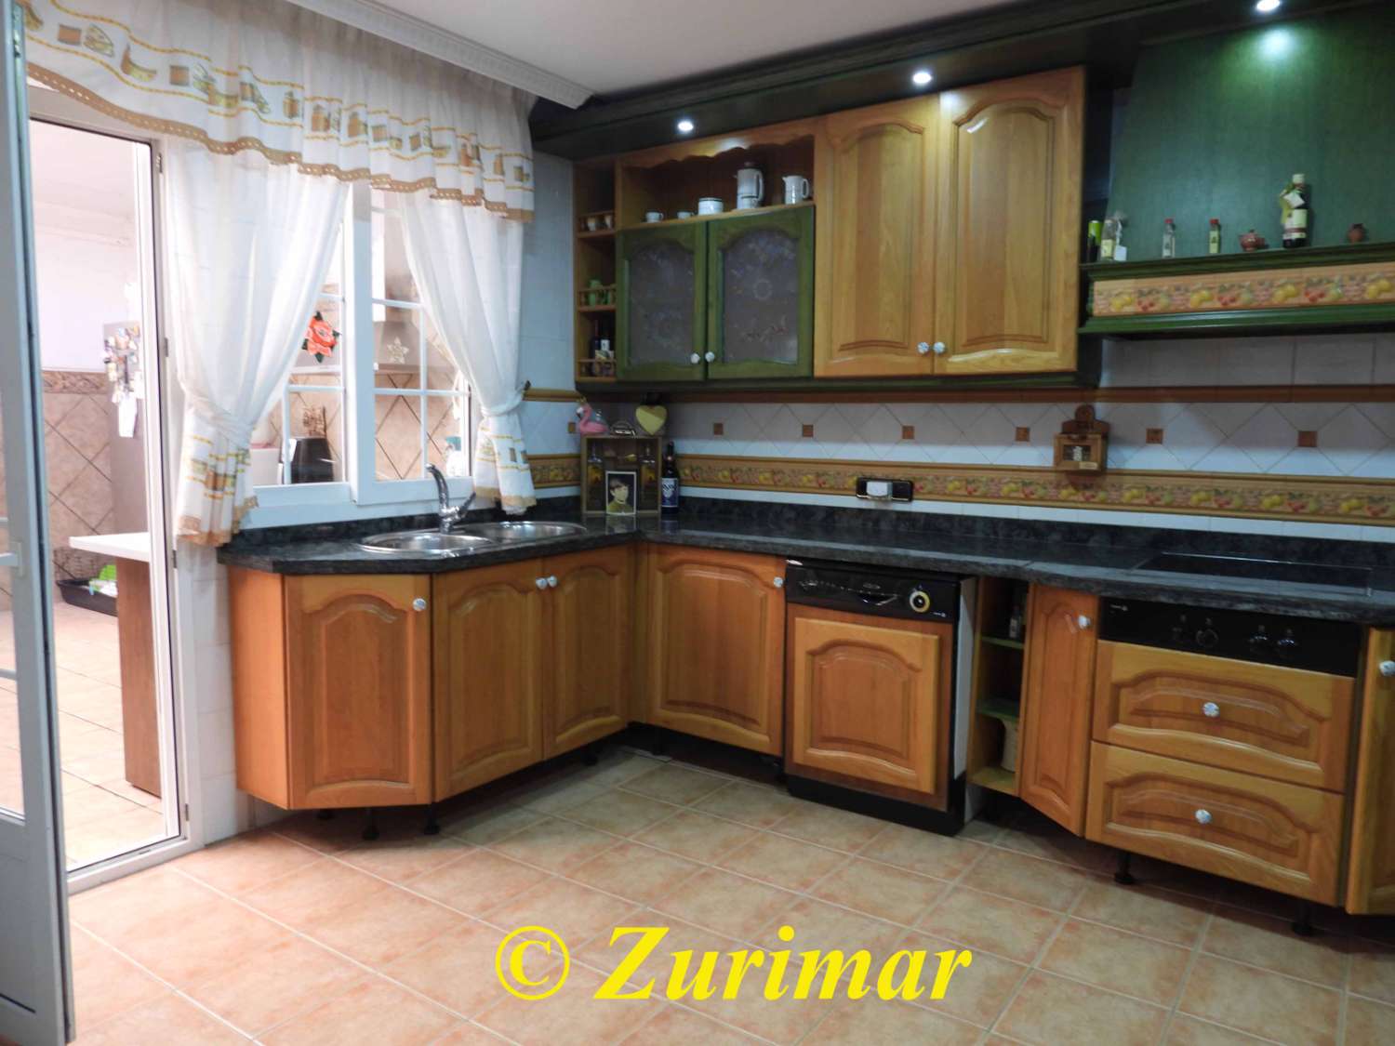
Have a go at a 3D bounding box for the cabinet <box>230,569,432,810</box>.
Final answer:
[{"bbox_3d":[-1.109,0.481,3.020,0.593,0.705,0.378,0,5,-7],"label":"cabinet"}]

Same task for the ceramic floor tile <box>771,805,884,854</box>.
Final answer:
[{"bbox_3d":[0.435,0.994,3.156,0.307,0.010,0.307,4,6,35],"label":"ceramic floor tile"}]

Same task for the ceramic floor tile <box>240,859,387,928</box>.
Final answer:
[{"bbox_3d":[-1.030,1.008,2.623,0.300,0.010,0.300,4,6,35],"label":"ceramic floor tile"}]

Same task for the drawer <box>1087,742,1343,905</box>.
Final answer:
[{"bbox_3d":[1.455,0.752,2.703,0.588,0.281,0.460,4,6,35],"label":"drawer"}]

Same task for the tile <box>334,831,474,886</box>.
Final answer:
[{"bbox_3d":[-0.855,0.987,2.874,0.300,0.010,0.300,4,6,35],"label":"tile"}]

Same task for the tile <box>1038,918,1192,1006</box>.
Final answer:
[{"bbox_3d":[1.023,1.073,2.369,0.307,0.010,0.307,4,6,35],"label":"tile"}]

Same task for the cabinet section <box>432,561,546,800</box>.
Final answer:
[{"bbox_3d":[-0.879,0.468,3.280,0.520,0.710,0.470,4,6,35],"label":"cabinet section"}]

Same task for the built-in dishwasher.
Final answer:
[{"bbox_3d":[0.707,0.549,3.382,0.600,0.839,0.580,4,6,35],"label":"built-in dishwasher"}]

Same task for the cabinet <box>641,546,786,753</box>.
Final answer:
[{"bbox_3d":[0.200,0.428,3.766,0.625,0.700,0.550,4,6,35],"label":"cabinet"}]

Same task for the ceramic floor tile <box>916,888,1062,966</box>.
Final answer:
[{"bbox_3d":[0.765,1.050,2.530,0.306,0.010,0.306,4,6,35],"label":"ceramic floor tile"}]

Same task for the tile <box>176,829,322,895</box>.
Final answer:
[{"bbox_3d":[-1.282,0.989,2.797,0.300,0.010,0.300,4,6,35],"label":"tile"}]

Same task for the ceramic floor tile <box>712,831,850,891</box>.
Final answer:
[{"bbox_3d":[0.257,1.016,2.901,0.307,0.010,0.307,4,6,35],"label":"ceramic floor tile"}]

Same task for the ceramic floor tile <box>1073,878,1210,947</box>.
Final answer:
[{"bbox_3d":[1.203,1.052,2.624,0.307,0.010,0.307,4,6,35],"label":"ceramic floor tile"}]

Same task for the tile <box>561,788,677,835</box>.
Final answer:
[{"bbox_3d":[-0.259,0.977,3.251,0.306,0.010,0.306,4,6,34],"label":"tile"}]

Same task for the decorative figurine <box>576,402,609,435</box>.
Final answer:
[{"bbox_3d":[-0.468,-0.465,4.300,0.142,0.148,0.075,0,5,-10],"label":"decorative figurine"}]

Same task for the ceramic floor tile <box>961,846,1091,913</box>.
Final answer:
[{"bbox_3d":[0.945,1.032,2.801,0.307,0.010,0.307,4,6,35],"label":"ceramic floor tile"}]

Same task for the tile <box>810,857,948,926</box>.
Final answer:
[{"bbox_3d":[0.510,1.034,2.723,0.307,0.010,0.307,4,6,35],"label":"tile"}]

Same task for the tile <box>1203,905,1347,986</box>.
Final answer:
[{"bbox_3d":[1.435,1.054,2.409,0.300,0.010,0.300,4,6,35],"label":"tile"}]

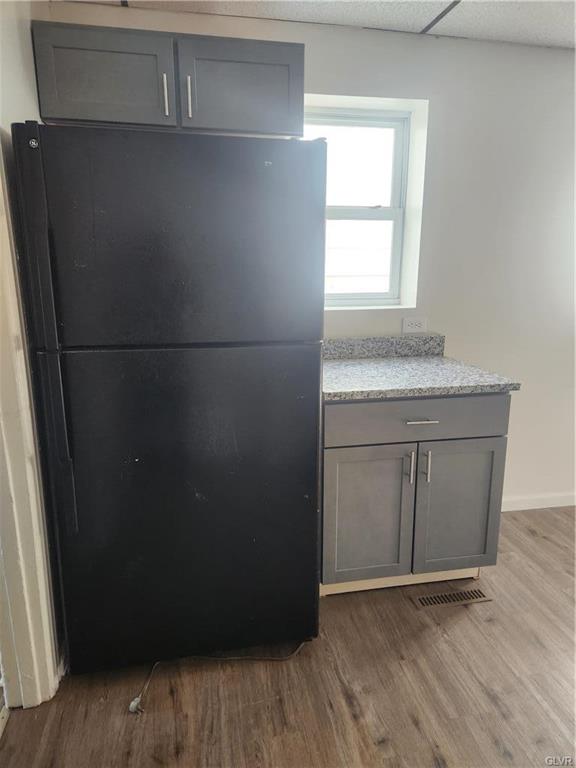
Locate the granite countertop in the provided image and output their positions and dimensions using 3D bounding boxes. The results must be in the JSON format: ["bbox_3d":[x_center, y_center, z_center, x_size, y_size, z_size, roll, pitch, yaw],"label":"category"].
[{"bbox_3d":[0.444,-0.091,2.193,0.807,0.131,0.660,-2,13,-11],"label":"granite countertop"}]

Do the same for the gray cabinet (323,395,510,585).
[{"bbox_3d":[0.444,0.386,2.302,0.762,0.850,0.630,-2,13,-11],"label":"gray cabinet"}]

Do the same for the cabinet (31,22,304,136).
[{"bbox_3d":[-0.425,-1.106,1.968,0.920,0.310,0.325,-2,13,-11],"label":"cabinet"}]

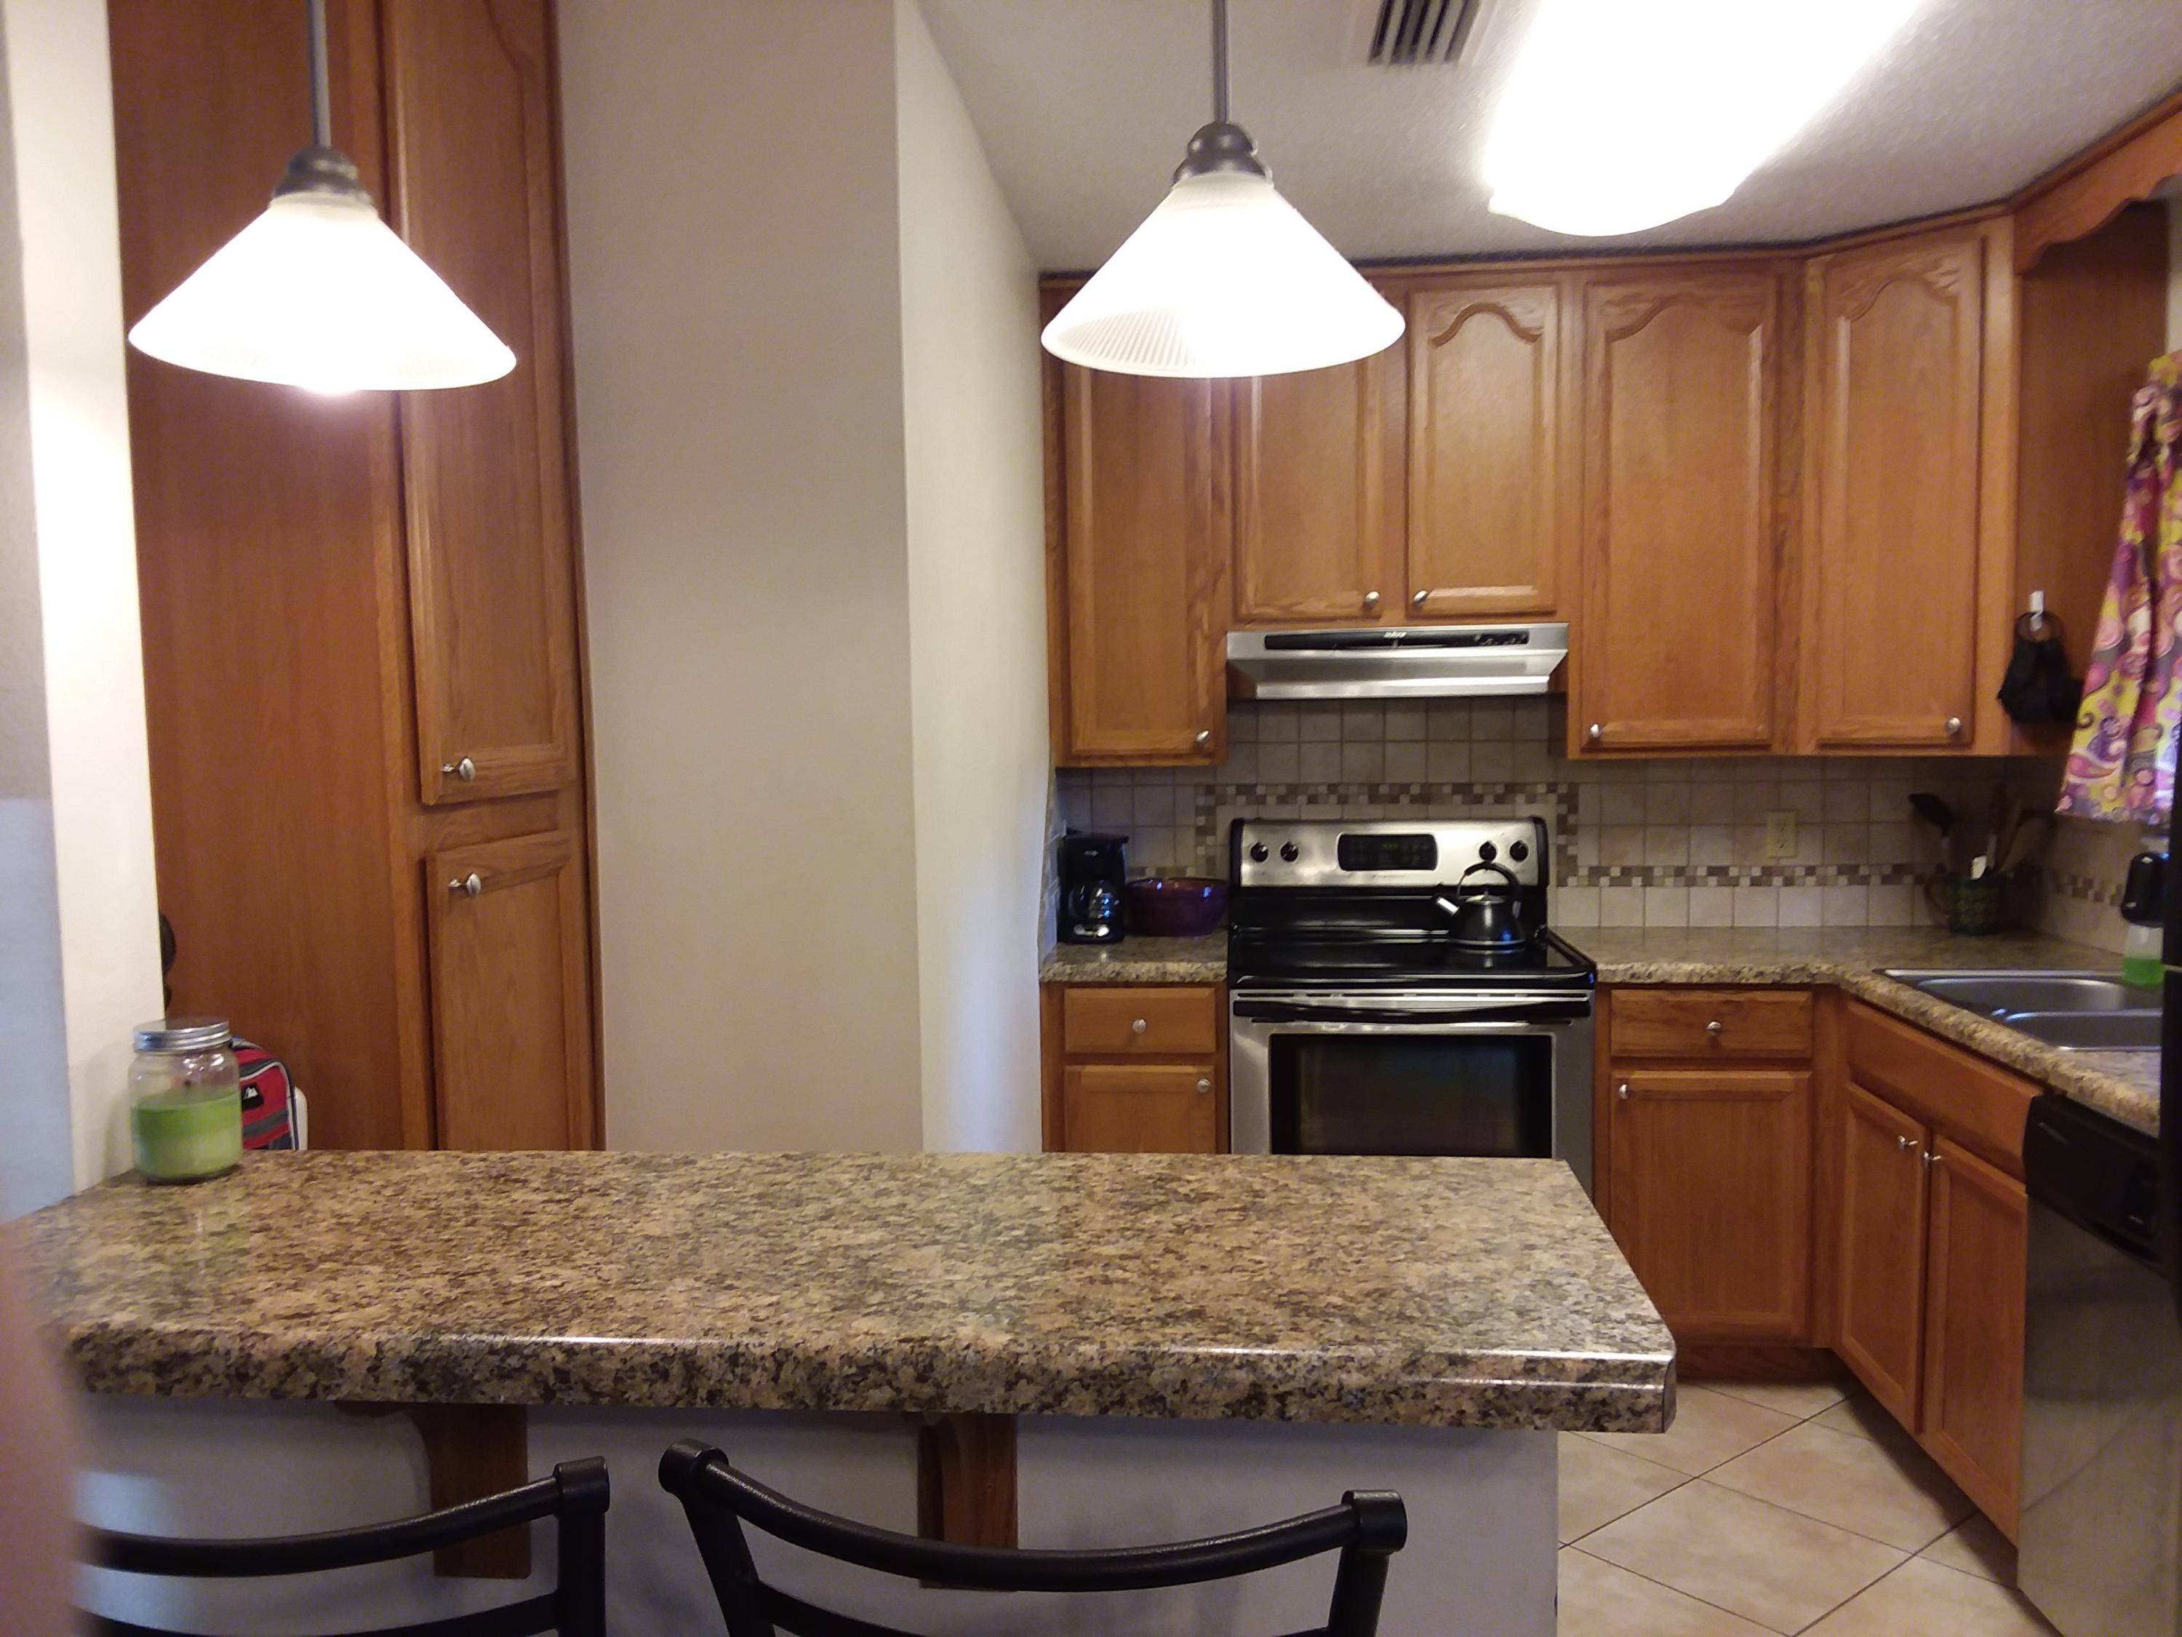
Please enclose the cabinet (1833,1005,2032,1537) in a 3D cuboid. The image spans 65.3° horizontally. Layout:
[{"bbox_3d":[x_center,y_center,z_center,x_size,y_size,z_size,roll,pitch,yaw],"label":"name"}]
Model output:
[{"bbox_3d":[1.796,0.800,3.062,0.620,0.868,0.905,0,4,5],"label":"cabinet"}]

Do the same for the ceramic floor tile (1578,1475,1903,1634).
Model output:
[{"bbox_3d":[1.117,1.263,2.926,0.400,0.010,0.400,-4,5,-39],"label":"ceramic floor tile"}]

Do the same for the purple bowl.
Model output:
[{"bbox_3d":[0.212,0.216,4.088,0.243,0.122,0.243,0,4,5],"label":"purple bowl"}]

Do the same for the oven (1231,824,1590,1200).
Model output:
[{"bbox_3d":[0.699,0.611,3.863,0.760,1.180,0.670,0,4,5],"label":"oven"}]

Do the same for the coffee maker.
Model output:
[{"bbox_3d":[0.006,0.159,4.029,0.150,0.248,0.200,0,4,5],"label":"coffee maker"}]

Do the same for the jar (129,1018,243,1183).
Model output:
[{"bbox_3d":[-0.786,0.242,1.480,0.086,0.128,0.086,-1,4,0],"label":"jar"}]

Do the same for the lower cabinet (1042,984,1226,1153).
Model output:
[{"bbox_3d":[0.125,0.764,3.957,0.397,0.872,0.625,0,4,5],"label":"lower cabinet"}]

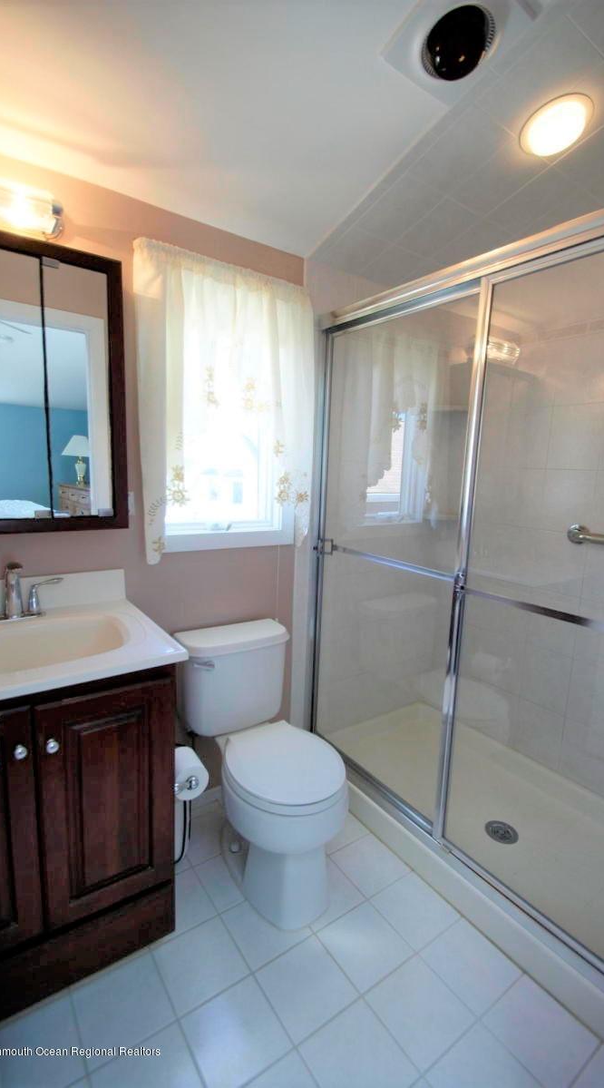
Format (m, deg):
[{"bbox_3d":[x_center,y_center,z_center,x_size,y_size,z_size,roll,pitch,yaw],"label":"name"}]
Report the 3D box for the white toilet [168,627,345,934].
[{"bbox_3d":[-0.132,0.740,1.519,0.440,0.750,0.650,-4,12,-32],"label":"white toilet"}]

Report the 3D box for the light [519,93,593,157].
[{"bbox_3d":[0.728,-1.196,1.295,0.188,0.030,0.188,-4,-6,-32],"label":"light"}]

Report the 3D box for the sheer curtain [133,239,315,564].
[{"bbox_3d":[-0.243,-0.432,1.584,0.625,0.965,0.080,-4,12,-32],"label":"sheer curtain"}]

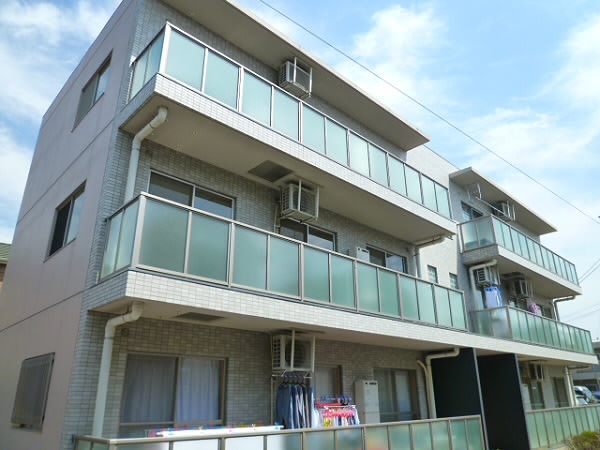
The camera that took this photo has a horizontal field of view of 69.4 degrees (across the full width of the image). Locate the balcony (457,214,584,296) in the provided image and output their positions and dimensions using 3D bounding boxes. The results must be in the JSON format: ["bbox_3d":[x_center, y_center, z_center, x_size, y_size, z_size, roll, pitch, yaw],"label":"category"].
[{"bbox_3d":[8.710,1.517,16.476,8.492,1.369,1.180,19,-28,-40],"label":"balcony"}]

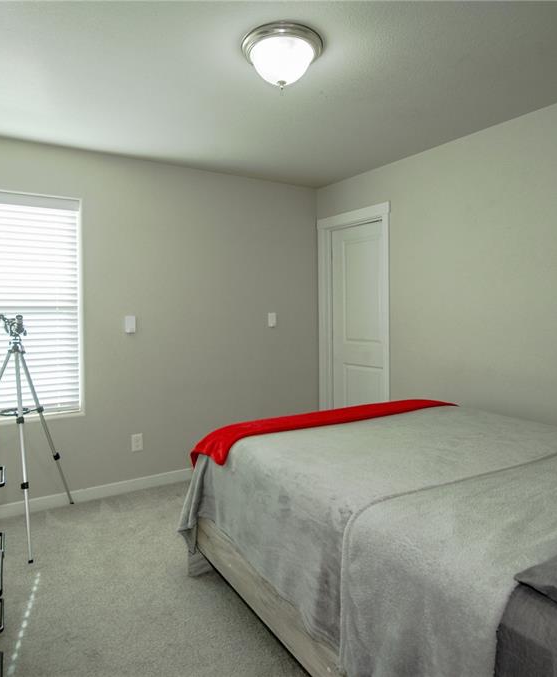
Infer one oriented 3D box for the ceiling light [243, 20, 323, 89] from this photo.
[{"bbox_3d":[0.017,-1.140,1.774,0.340,0.170,0.340,0,4,0],"label":"ceiling light"}]

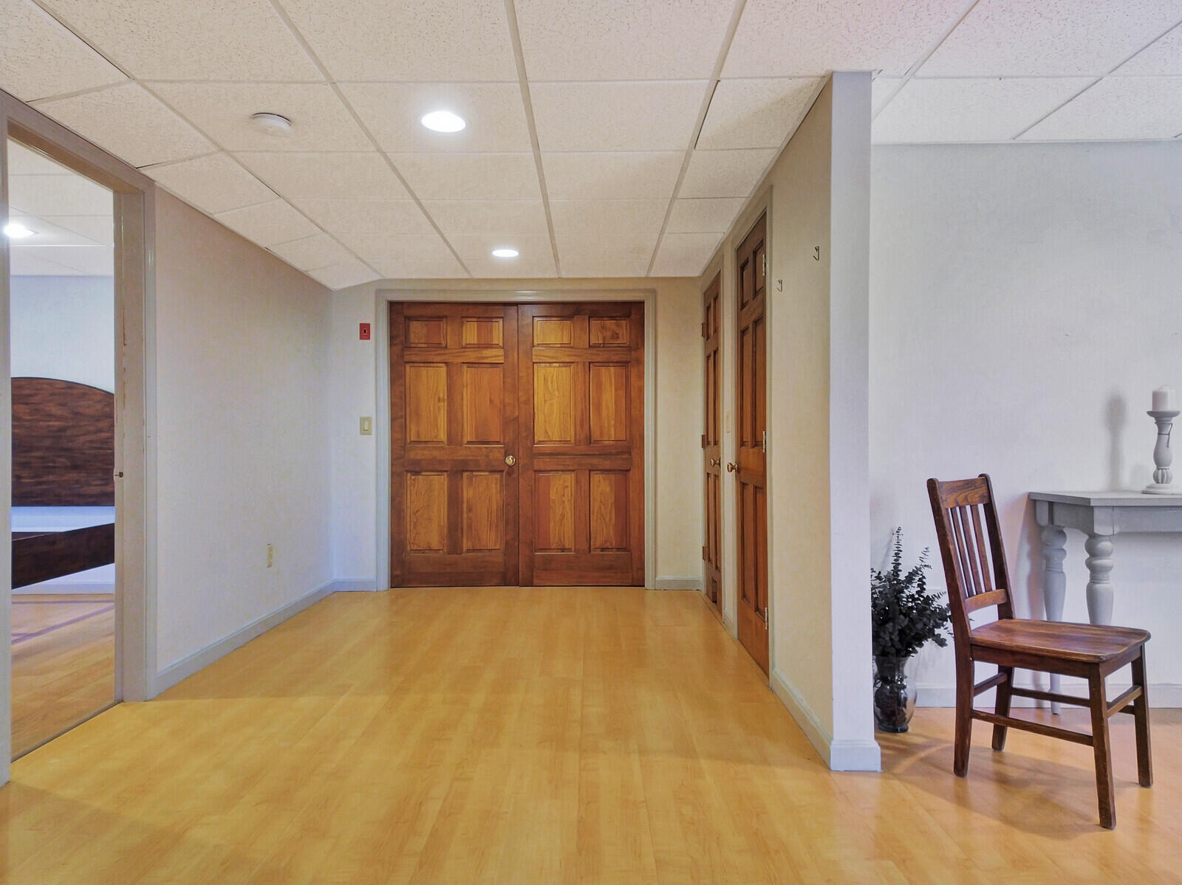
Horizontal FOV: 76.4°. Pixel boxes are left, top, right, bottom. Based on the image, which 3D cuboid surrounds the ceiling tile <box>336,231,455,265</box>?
[{"bbox_3d":[-1.165,-1.175,4.487,0.608,0.020,0.561,0,0,0],"label":"ceiling tile"}]

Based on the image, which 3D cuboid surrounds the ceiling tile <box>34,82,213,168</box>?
[{"bbox_3d":[-1.639,-1.132,2.718,0.340,0.020,0.582,-15,0,0],"label":"ceiling tile"}]

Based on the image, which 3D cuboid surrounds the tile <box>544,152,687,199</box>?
[{"bbox_3d":[0.094,-1.183,3.320,0.608,0.020,0.561,0,0,0],"label":"tile"}]

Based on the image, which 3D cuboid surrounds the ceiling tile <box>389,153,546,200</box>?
[{"bbox_3d":[-0.536,-1.181,3.320,0.608,0.020,0.561,0,0,0],"label":"ceiling tile"}]

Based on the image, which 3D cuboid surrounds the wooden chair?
[{"bbox_3d":[1.351,0.569,2.279,0.420,0.915,0.530,0,0,-43],"label":"wooden chair"}]

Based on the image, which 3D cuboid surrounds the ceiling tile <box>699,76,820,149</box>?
[{"bbox_3d":[0.593,-1.186,2.737,0.347,0.020,0.561,0,0,0],"label":"ceiling tile"}]

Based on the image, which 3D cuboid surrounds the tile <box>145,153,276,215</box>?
[{"bbox_3d":[-1.639,-1.131,3.300,0.340,0.020,0.582,-15,0,0],"label":"tile"}]

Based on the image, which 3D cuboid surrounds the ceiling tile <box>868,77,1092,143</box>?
[{"bbox_3d":[1.353,-1.188,2.695,0.608,0.020,0.478,0,0,0],"label":"ceiling tile"}]

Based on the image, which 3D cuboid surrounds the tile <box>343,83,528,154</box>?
[{"bbox_3d":[-0.534,-1.178,2.719,0.613,0.020,0.578,0,0,0],"label":"tile"}]

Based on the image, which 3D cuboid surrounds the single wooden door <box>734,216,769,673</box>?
[{"bbox_3d":[0.788,0.011,3.611,0.045,2.043,0.638,0,0,0],"label":"single wooden door"}]

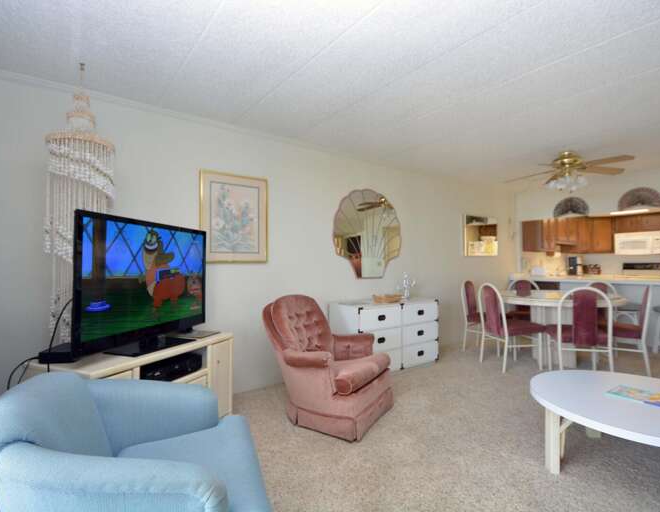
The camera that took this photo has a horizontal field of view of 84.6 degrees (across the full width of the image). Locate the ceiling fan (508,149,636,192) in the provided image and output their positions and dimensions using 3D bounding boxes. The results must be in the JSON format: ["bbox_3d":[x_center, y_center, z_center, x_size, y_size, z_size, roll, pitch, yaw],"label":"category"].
[{"bbox_3d":[2.717,-0.965,4.162,1.350,0.450,1.350,1,-1,-37],"label":"ceiling fan"}]

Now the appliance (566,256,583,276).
[{"bbox_3d":[5.034,0.230,7.452,0.260,0.370,0.210,1,0,-37],"label":"appliance"}]

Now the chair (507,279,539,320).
[{"bbox_3d":[2.663,0.818,5.053,0.460,0.960,0.540,-1,-1,38],"label":"chair"}]

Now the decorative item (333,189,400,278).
[{"bbox_3d":[0.490,-0.263,4.310,1.100,1.055,0.030,1,0,-37],"label":"decorative item"}]

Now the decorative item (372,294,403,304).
[{"bbox_3d":[0.688,0.512,4.283,0.340,0.080,0.230,1,-1,-37],"label":"decorative item"}]

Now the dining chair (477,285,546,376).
[{"bbox_3d":[2.061,0.804,4.187,0.560,0.956,0.440,1,0,-14],"label":"dining chair"}]

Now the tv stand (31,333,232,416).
[{"bbox_3d":[-1.239,0.931,2.460,0.542,0.629,1.121,0,-1,24],"label":"tv stand"}]

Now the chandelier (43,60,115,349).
[{"bbox_3d":[-1.587,-0.371,2.298,0.450,1.710,0.450,1,-1,-37],"label":"chandelier"}]

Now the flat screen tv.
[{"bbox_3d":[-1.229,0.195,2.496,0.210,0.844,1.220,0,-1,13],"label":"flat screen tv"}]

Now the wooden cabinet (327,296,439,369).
[{"bbox_3d":[0.677,0.898,4.224,1.320,0.740,0.430,1,0,-37],"label":"wooden cabinet"}]

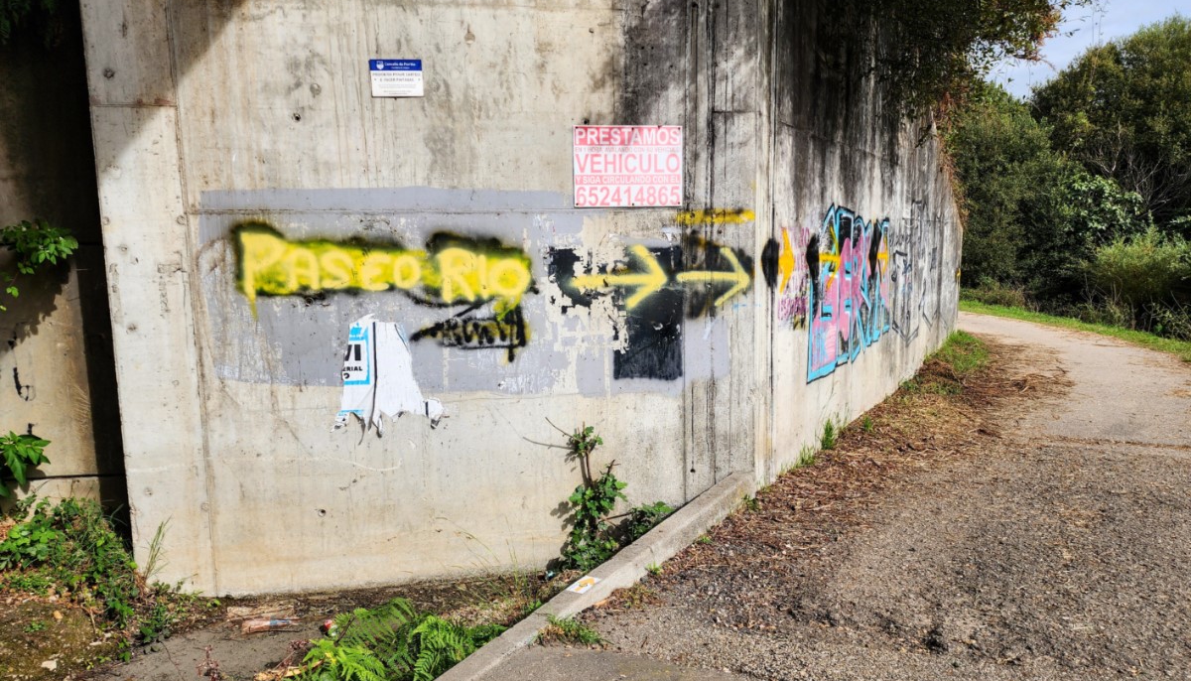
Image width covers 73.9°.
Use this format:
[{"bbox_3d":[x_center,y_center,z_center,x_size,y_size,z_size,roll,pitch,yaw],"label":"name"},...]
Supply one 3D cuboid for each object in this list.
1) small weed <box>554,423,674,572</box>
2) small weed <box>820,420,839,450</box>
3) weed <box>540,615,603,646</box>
[{"bbox_3d":[0.115,1.001,5.032,0.730,0.970,0.400,-2,8,-10],"label":"small weed"},{"bbox_3d":[1.962,0.787,6.642,0.130,0.250,0.130,-2,8,-10],"label":"small weed"},{"bbox_3d":[-0.108,1.258,3.455,0.260,0.090,0.150,-2,8,-10],"label":"weed"}]

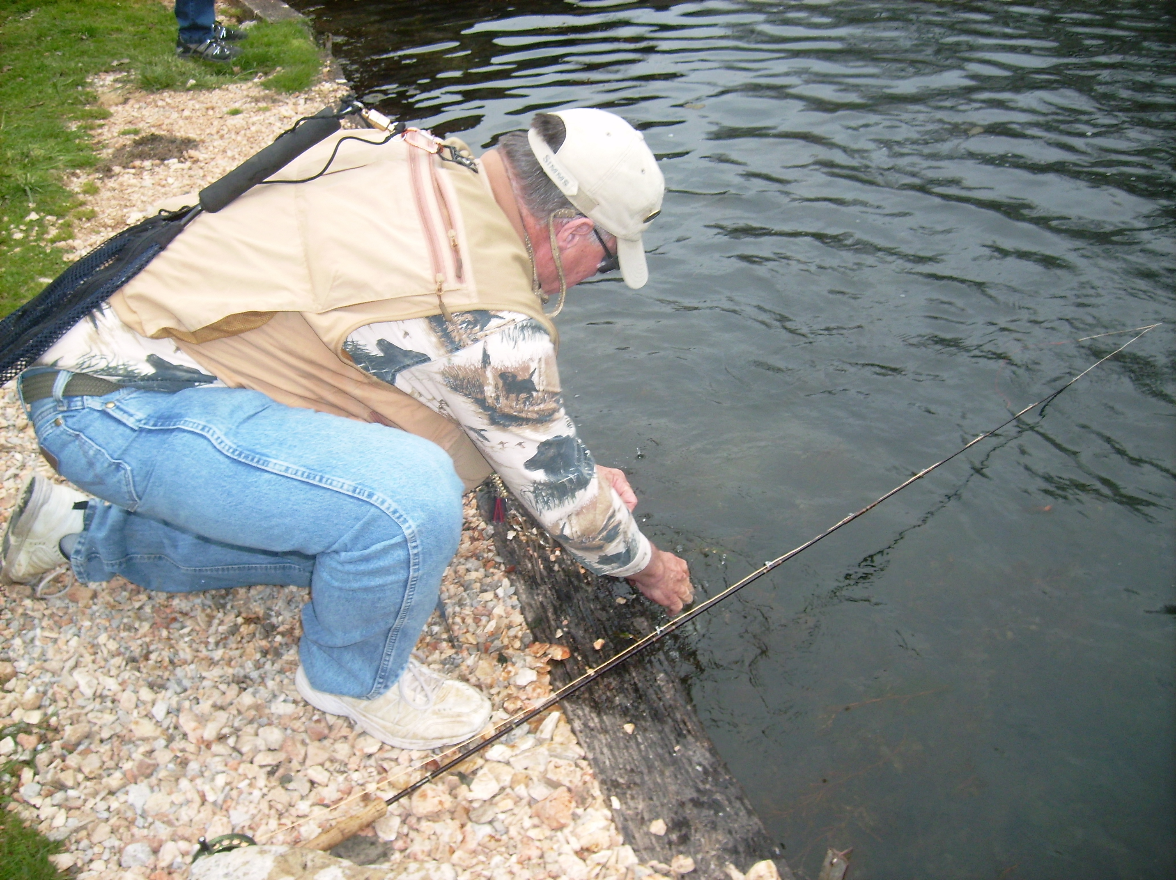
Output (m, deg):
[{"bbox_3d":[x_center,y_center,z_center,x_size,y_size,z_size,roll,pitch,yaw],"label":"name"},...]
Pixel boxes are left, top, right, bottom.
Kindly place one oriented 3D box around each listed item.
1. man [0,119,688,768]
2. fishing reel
[{"bbox_3d":[-0.388,-0.046,1.606,1.130,0.910,0.560,0,35,-4],"label":"man"},{"bbox_3d":[-0.461,0.558,1.409,0.090,0.052,0.098,-29,39,-33],"label":"fishing reel"}]

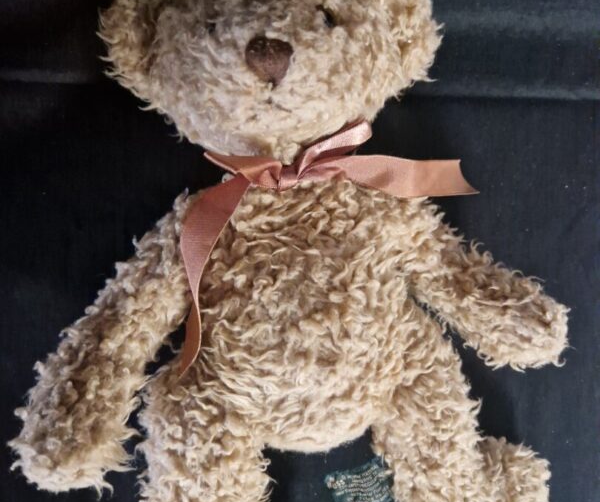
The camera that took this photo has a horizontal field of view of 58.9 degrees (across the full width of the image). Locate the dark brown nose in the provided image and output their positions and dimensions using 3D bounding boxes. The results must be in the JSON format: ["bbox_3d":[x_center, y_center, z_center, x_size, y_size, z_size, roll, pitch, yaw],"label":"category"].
[{"bbox_3d":[-0.018,-0.112,0.312,0.027,0.014,0.029,-6,83,-1],"label":"dark brown nose"}]

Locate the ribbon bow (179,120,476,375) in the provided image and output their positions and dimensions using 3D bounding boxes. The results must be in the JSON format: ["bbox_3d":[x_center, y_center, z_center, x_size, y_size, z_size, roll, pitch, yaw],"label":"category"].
[{"bbox_3d":[0.017,-0.002,0.345,0.193,0.065,0.167,-3,78,-1],"label":"ribbon bow"}]

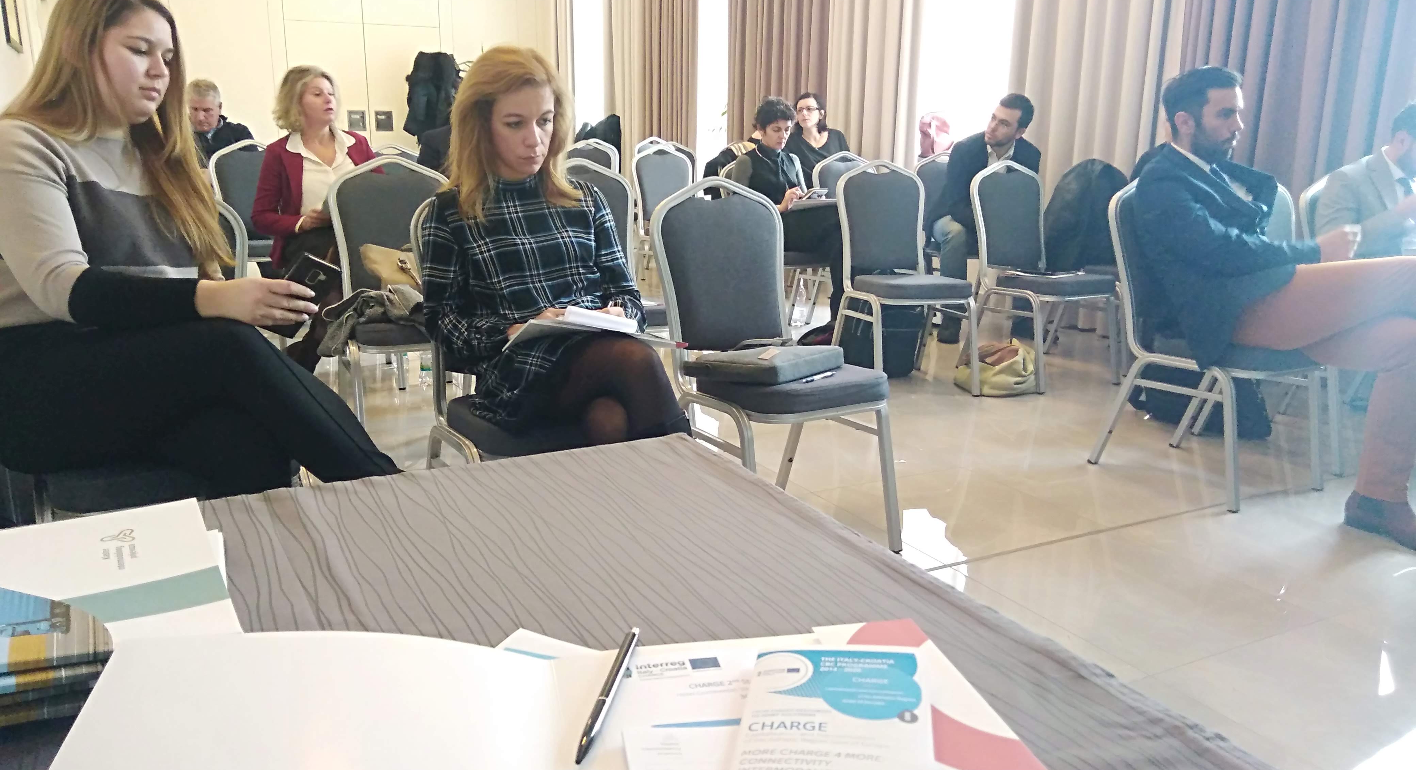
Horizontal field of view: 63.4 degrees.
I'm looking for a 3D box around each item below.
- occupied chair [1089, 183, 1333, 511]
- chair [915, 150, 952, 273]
[{"bbox_3d":[1.577,-0.164,3.563,0.440,0.930,0.585,-7,15,-29],"label":"occupied chair"},{"bbox_3d":[1.360,-0.718,5.864,0.440,0.915,0.560,-5,15,-25],"label":"chair"}]

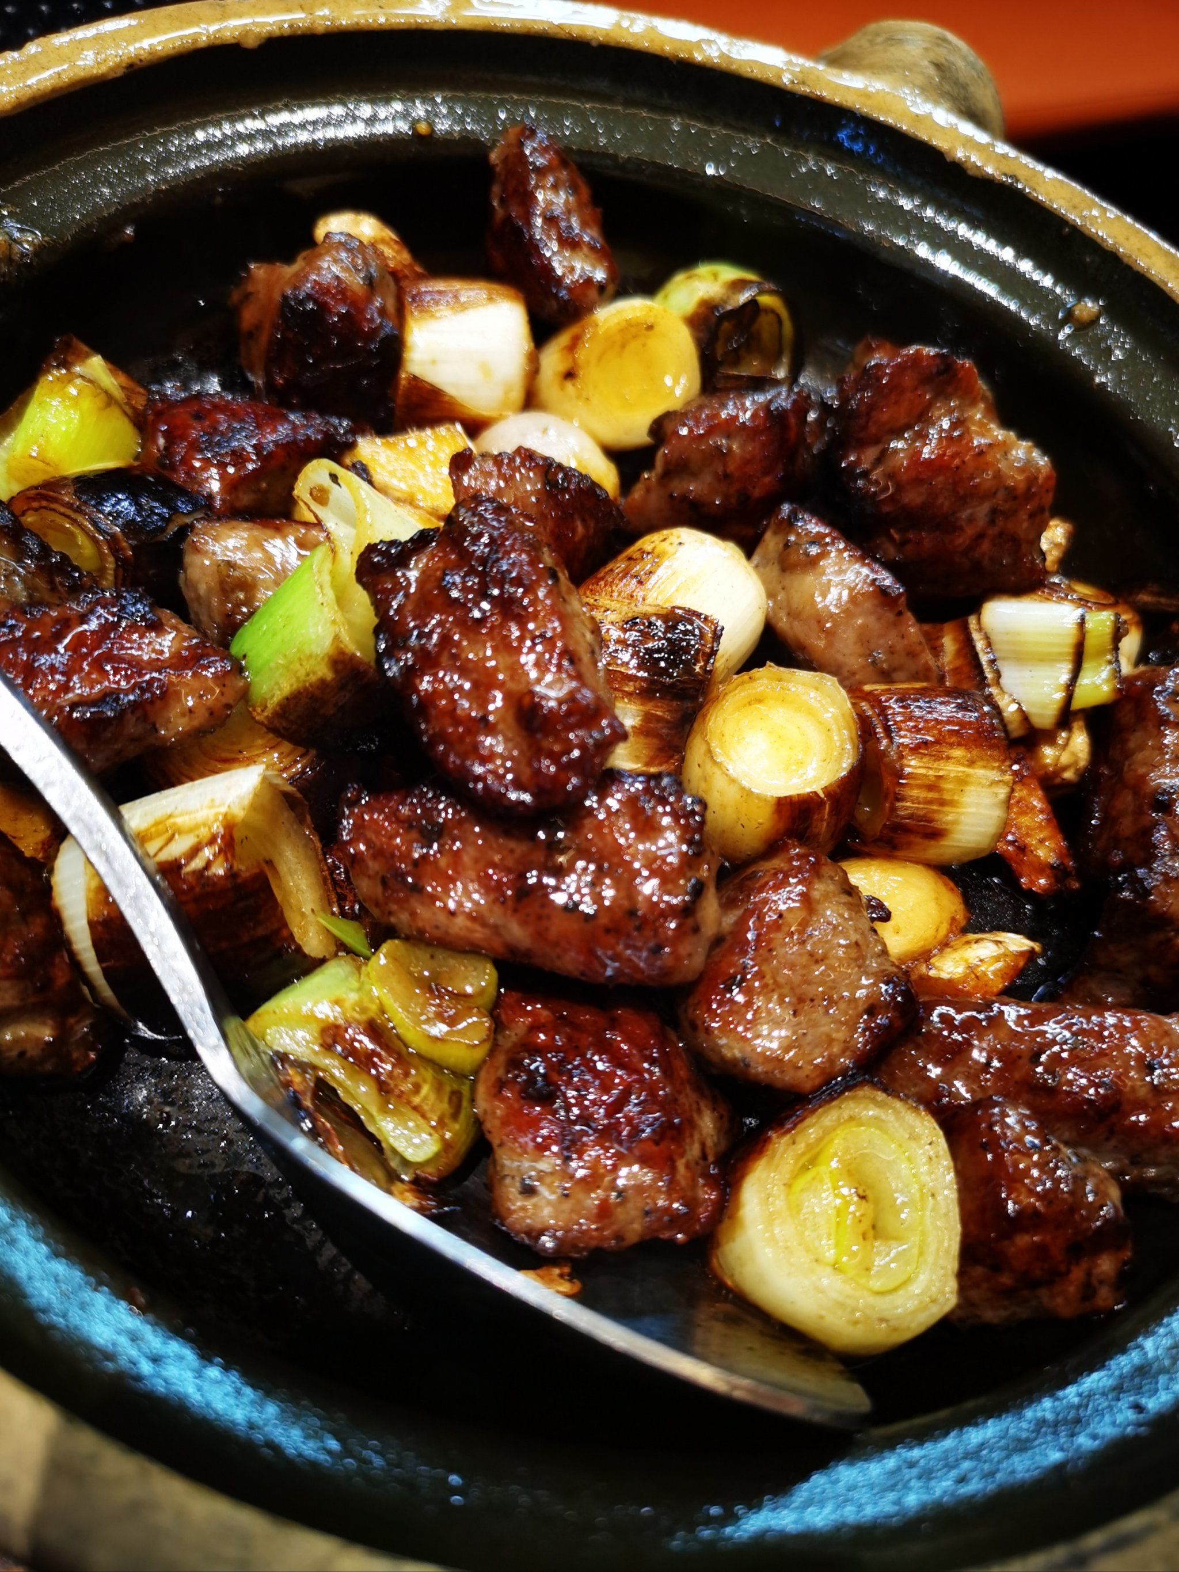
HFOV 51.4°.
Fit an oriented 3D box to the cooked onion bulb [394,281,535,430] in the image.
[{"bbox_3d":[-0.025,-0.087,0.246,0.026,0.026,0.026,7,58,-9],"label":"cooked onion bulb"}]

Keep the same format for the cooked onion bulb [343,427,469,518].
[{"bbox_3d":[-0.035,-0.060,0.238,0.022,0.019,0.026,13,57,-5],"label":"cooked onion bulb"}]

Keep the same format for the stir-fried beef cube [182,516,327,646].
[{"bbox_3d":[-0.050,-0.031,0.191,0.026,0.020,0.021,3,59,-12],"label":"stir-fried beef cube"}]

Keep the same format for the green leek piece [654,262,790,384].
[{"bbox_3d":[0.029,-0.099,0.263,0.025,0.023,0.023,27,57,4],"label":"green leek piece"}]

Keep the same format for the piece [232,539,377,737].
[{"bbox_3d":[-0.046,-0.024,0.202,0.022,0.025,0.022,41,18,0],"label":"piece"}]

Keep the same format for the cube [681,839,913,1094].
[{"bbox_3d":[0.029,0.025,0.172,0.028,0.024,0.027,20,57,-1],"label":"cube"}]

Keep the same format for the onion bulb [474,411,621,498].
[{"bbox_3d":[-0.008,-0.060,0.236,0.026,0.025,0.027,6,58,-10],"label":"onion bulb"}]

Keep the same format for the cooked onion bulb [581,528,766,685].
[{"bbox_3d":[0.014,-0.029,0.203,0.024,0.024,0.025,-28,70,-26],"label":"cooked onion bulb"}]

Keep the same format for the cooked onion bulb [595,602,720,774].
[{"bbox_3d":[0.010,-0.015,0.194,0.023,0.025,0.025,7,59,-9],"label":"cooked onion bulb"}]

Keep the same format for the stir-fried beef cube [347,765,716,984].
[{"bbox_3d":[-0.009,0.013,0.168,0.053,0.020,0.020,13,58,-6],"label":"stir-fried beef cube"}]

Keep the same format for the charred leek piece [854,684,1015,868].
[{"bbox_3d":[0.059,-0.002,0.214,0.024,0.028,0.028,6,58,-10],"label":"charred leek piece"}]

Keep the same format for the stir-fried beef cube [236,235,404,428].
[{"bbox_3d":[-0.049,-0.082,0.220,0.026,0.026,0.024,-13,64,-20],"label":"stir-fried beef cube"}]

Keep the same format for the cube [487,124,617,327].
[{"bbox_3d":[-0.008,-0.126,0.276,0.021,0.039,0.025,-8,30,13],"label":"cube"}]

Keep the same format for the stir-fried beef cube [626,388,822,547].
[{"bbox_3d":[0.024,-0.058,0.223,0.028,0.021,0.021,-17,65,-22],"label":"stir-fried beef cube"}]

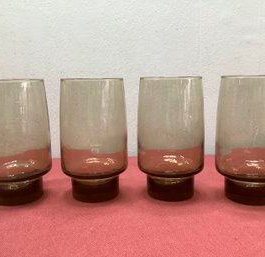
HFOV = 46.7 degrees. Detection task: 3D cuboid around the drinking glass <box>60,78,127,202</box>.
[{"bbox_3d":[-0.040,0.010,0.322,0.070,0.122,0.070,-1,8,0],"label":"drinking glass"}]

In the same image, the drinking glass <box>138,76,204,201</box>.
[{"bbox_3d":[0.041,0.009,0.322,0.070,0.122,0.070,-1,8,0],"label":"drinking glass"}]

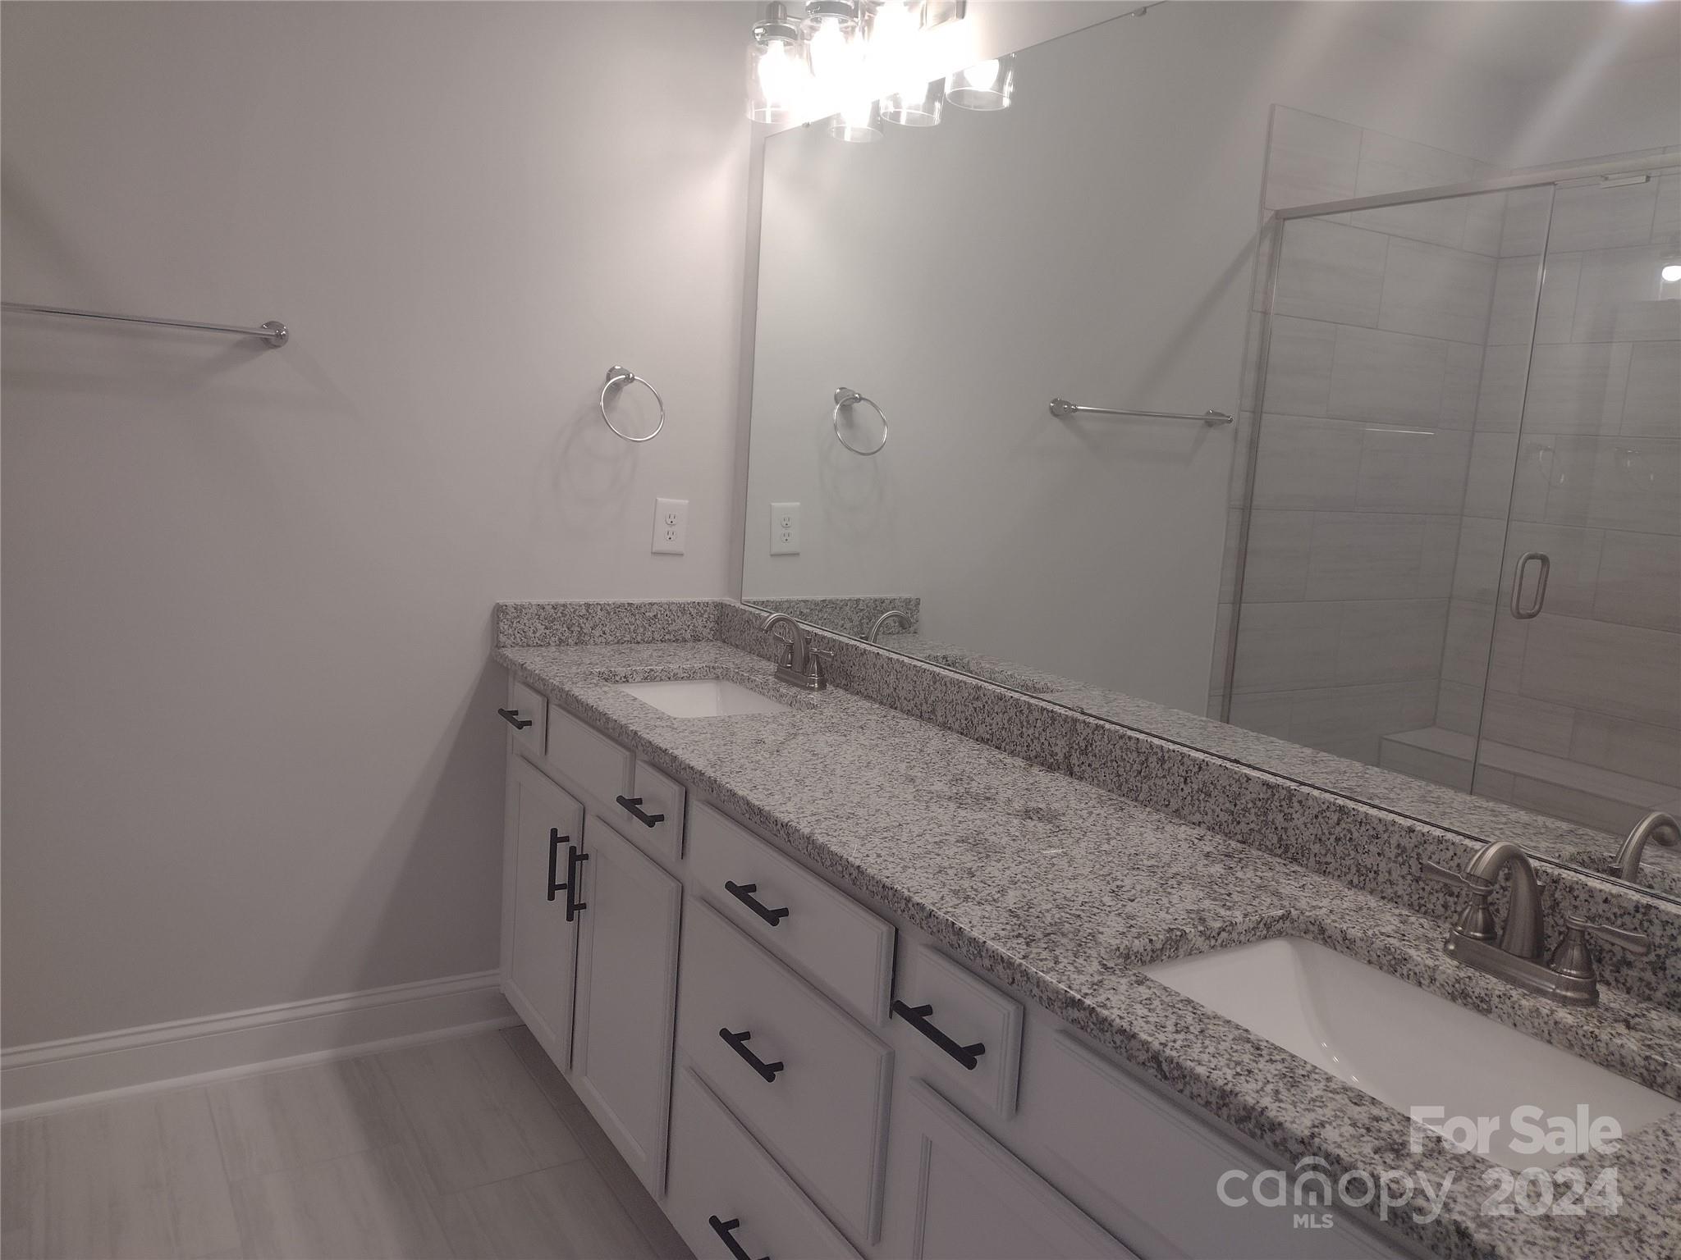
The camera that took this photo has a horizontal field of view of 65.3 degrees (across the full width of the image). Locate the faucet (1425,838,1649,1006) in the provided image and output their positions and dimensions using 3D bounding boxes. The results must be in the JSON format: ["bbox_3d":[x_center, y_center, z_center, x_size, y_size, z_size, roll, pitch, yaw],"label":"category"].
[{"bbox_3d":[0.680,0.286,1.345,0.150,0.152,0.246,-1,10,-31],"label":"faucet"}]

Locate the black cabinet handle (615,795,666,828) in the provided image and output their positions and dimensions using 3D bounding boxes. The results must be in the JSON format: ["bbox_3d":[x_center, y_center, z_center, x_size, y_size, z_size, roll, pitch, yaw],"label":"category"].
[{"bbox_3d":[-0.327,0.298,2.162,0.036,0.012,0.142,-1,10,-31],"label":"black cabinet handle"}]

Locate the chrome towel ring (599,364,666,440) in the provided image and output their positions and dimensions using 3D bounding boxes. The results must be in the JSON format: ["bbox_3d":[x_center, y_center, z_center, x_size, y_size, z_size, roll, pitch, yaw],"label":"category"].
[{"bbox_3d":[-0.471,-0.501,2.901,0.150,0.163,0.122,-1,10,-31],"label":"chrome towel ring"}]

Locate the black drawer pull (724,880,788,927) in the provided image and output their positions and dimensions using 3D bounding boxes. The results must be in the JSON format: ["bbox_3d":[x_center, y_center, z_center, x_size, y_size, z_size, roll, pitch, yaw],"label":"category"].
[{"bbox_3d":[-0.110,0.375,1.805,0.036,0.012,0.142,-1,10,-31],"label":"black drawer pull"}]

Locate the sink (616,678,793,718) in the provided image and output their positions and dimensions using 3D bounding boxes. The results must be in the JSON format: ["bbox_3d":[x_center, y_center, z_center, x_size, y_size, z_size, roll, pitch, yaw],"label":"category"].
[{"bbox_3d":[-0.276,0.214,2.582,0.305,0.155,0.450,-1,10,-31],"label":"sink"}]

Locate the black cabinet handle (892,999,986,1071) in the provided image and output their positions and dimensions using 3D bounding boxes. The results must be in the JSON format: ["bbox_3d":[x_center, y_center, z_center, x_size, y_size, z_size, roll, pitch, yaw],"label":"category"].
[{"bbox_3d":[0.113,0.441,1.436,0.036,0.012,0.142,-1,10,-31],"label":"black cabinet handle"}]

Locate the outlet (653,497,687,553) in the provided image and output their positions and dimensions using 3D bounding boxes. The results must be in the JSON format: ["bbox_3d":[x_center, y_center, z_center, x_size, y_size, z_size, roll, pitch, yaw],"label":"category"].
[{"bbox_3d":[-0.397,-0.239,3.062,0.081,0.127,0.008,-1,10,-31],"label":"outlet"}]

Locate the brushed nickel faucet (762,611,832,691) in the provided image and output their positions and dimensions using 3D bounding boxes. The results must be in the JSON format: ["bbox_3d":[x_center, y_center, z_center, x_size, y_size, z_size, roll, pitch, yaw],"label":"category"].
[{"bbox_3d":[-0.108,0.039,2.661,0.143,0.150,0.248,-1,10,-31],"label":"brushed nickel faucet"}]

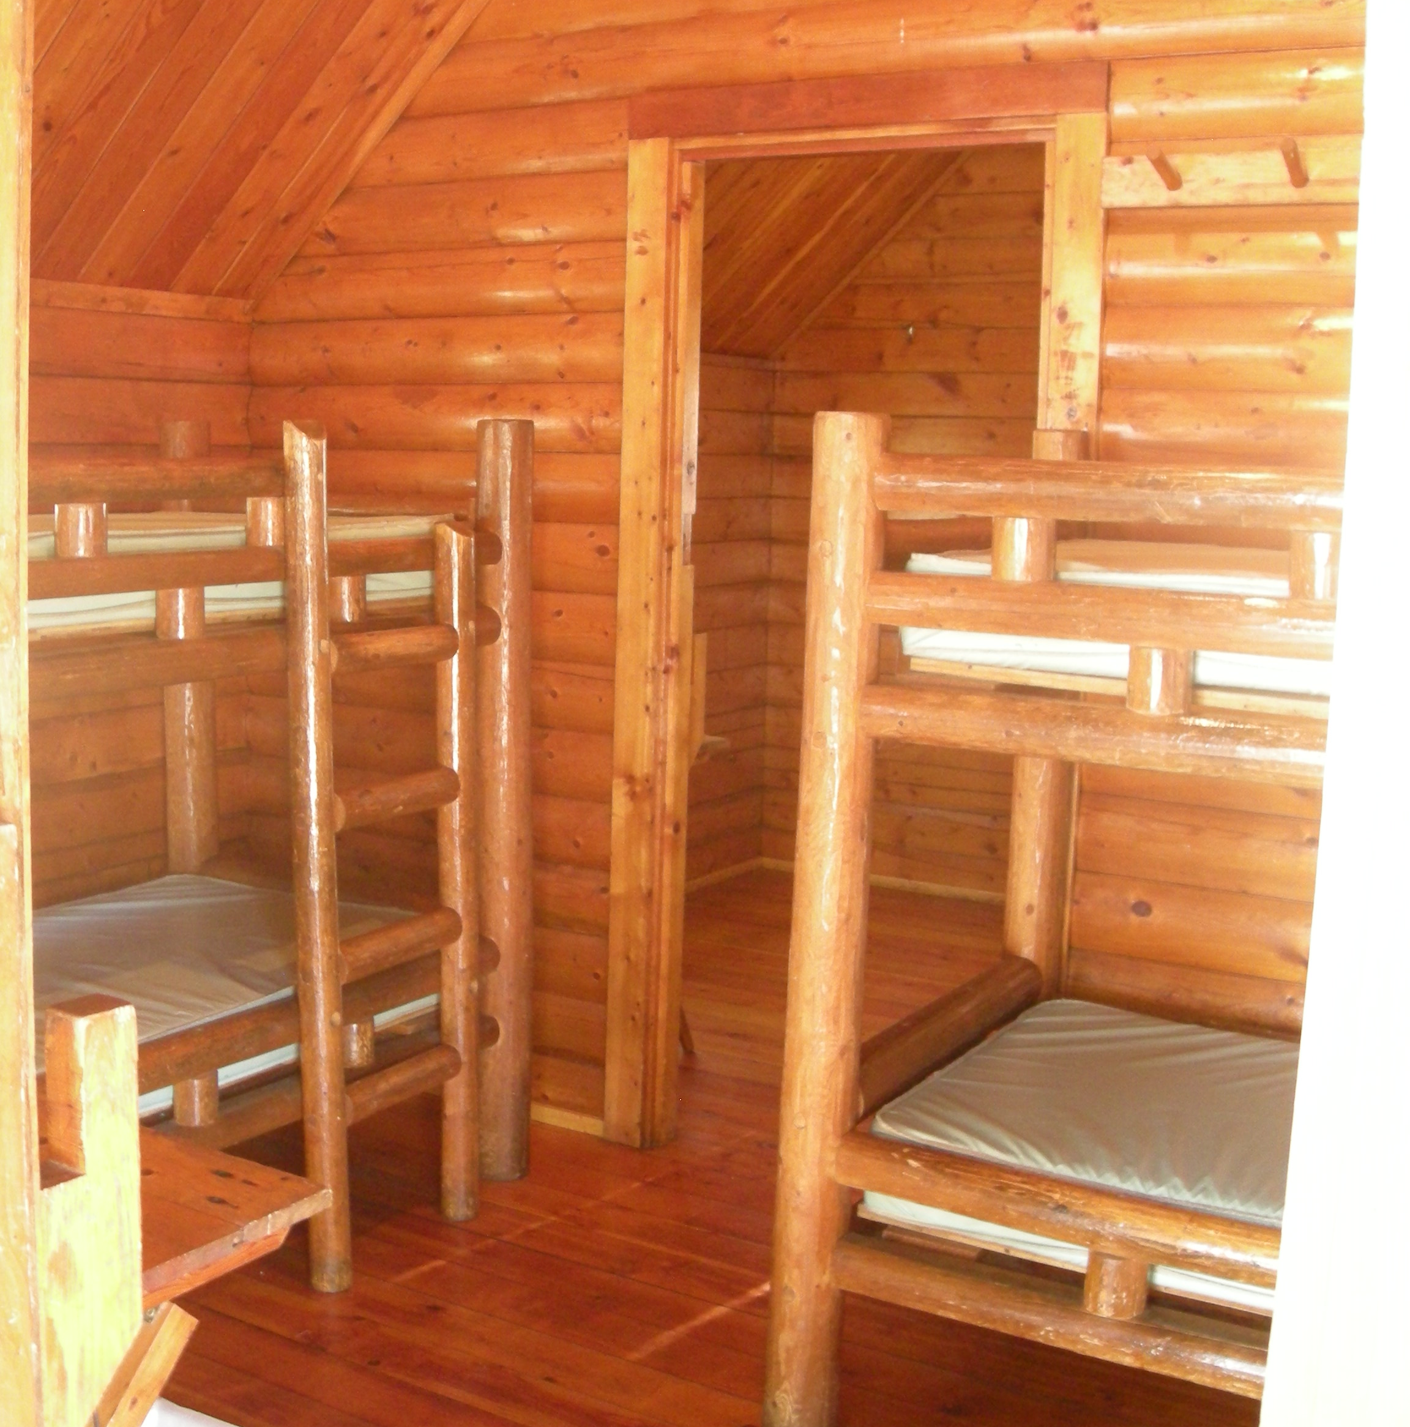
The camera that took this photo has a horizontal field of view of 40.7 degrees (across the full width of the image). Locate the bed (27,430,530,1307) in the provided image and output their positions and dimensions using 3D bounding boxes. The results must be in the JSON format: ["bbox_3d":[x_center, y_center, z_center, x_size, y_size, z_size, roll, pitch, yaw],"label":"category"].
[{"bbox_3d":[-1.224,0.246,3.069,1.000,1.494,2.060,7,9,30],"label":"bed"}]

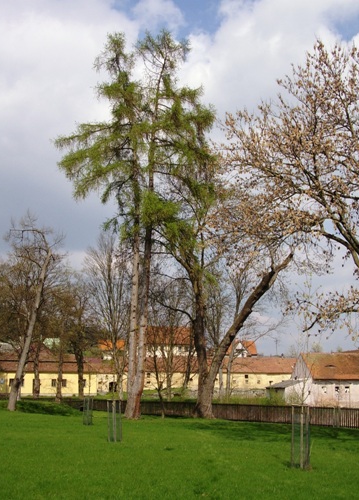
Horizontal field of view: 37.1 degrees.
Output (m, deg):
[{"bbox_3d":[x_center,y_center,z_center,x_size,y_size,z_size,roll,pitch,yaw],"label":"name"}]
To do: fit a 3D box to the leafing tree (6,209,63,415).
[{"bbox_3d":[-12.367,4.940,45.267,5.300,16.900,5.000,4,-15,-15],"label":"leafing tree"}]

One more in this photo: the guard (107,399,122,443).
[{"bbox_3d":[-2.335,6.137,19.257,0.500,1.470,0.500,2,-15,-6],"label":"guard"}]

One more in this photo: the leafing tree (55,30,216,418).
[{"bbox_3d":[-3.071,-3.027,37.295,11.600,28.300,10.500,1,-15,-5],"label":"leafing tree"}]

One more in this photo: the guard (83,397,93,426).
[{"bbox_3d":[-4.799,8.422,28.027,0.500,1.470,0.500,2,-15,-9],"label":"guard"}]

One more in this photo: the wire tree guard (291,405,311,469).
[{"bbox_3d":[2.964,4.526,13.071,0.470,1.470,0.470,-3,-15,12],"label":"wire tree guard"}]

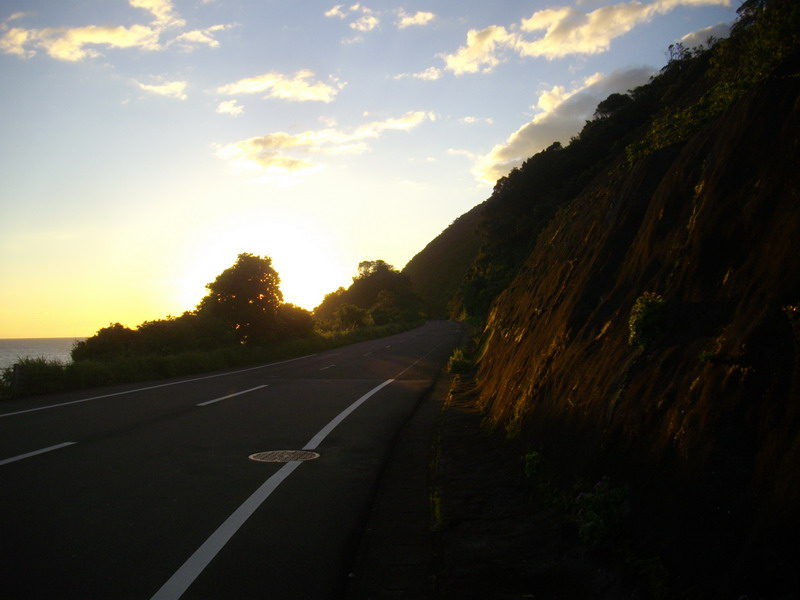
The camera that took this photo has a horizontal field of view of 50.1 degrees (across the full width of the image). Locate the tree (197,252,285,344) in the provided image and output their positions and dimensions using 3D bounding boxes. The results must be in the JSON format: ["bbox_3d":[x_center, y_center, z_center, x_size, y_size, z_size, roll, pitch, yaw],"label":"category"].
[{"bbox_3d":[-7.883,0.000,42.000,4.200,4.700,4.100,0,-3,-11],"label":"tree"}]

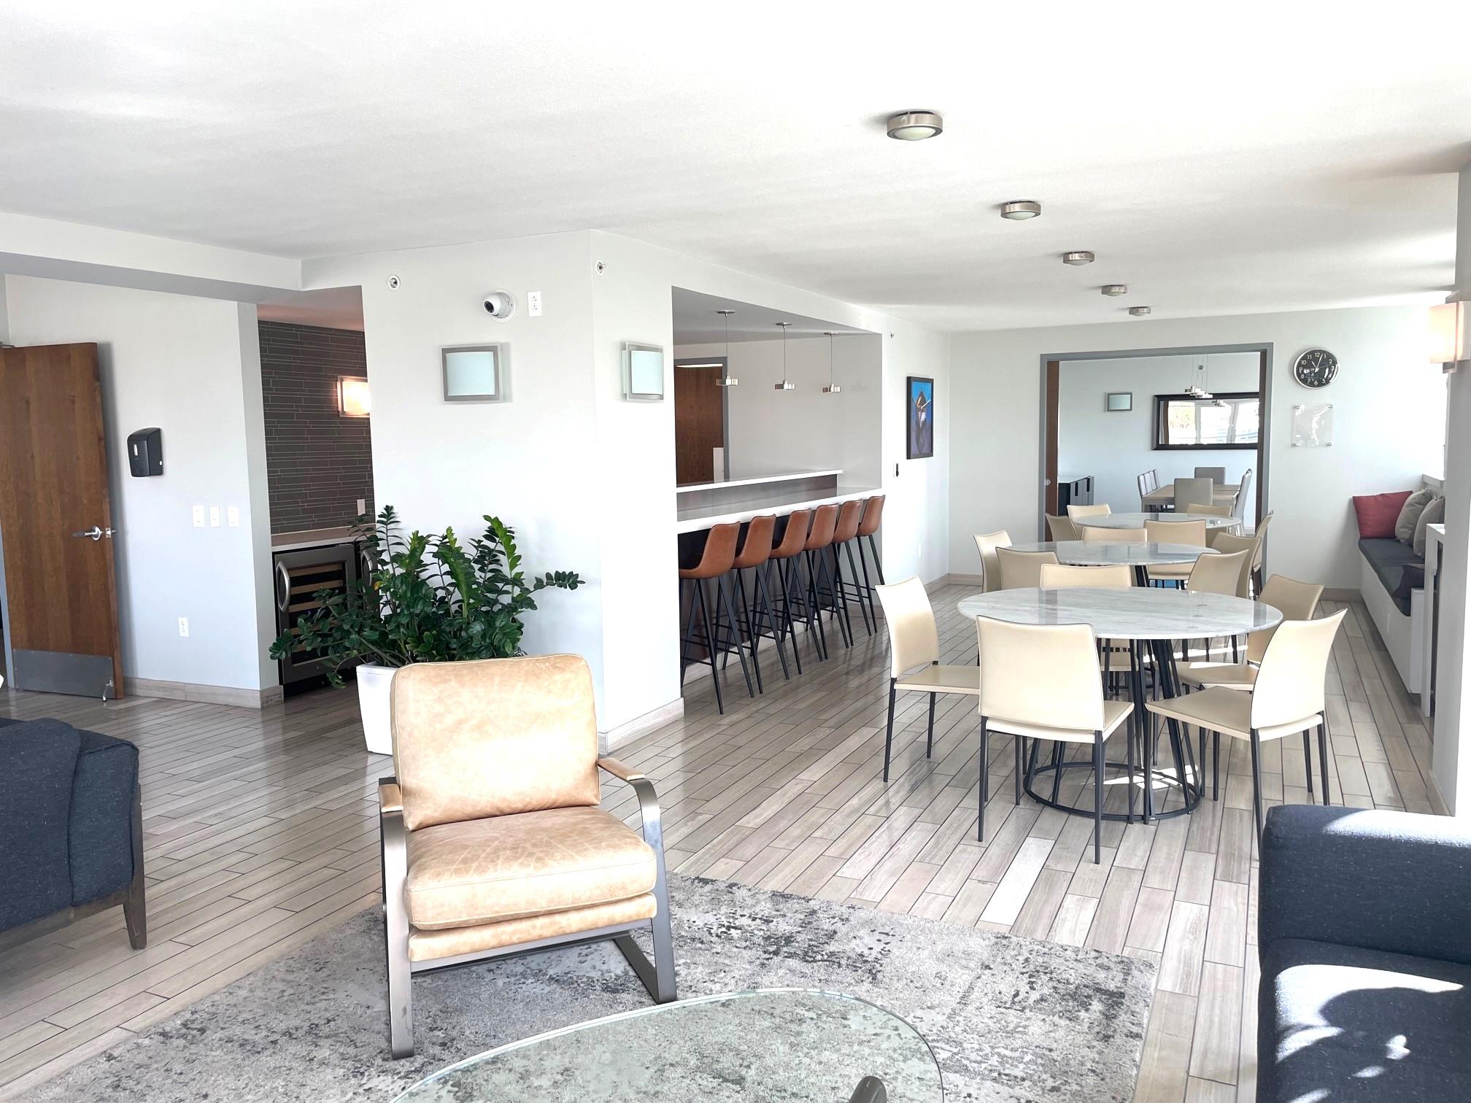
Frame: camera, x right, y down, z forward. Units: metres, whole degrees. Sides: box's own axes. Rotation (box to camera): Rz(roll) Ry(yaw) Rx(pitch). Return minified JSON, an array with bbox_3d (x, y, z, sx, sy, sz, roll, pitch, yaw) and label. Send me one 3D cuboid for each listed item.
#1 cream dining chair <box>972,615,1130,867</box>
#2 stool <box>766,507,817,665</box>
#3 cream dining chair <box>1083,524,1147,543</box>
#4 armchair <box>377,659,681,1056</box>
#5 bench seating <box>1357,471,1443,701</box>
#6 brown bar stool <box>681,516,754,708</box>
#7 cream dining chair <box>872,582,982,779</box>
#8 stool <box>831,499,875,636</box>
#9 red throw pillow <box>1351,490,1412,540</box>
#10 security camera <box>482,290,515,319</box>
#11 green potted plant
[{"bbox_3d":[1.187,0.633,4.081,0.450,0.845,0.520,3,7,33],"label":"cream dining chair"},{"bbox_3d":[0.258,0.232,7.121,0.520,1.000,0.450,2,7,26],"label":"stool"},{"bbox_3d":[2.304,0.287,6.897,0.445,0.835,0.540,3,7,32],"label":"cream dining chair"},{"bbox_3d":[-0.628,0.765,3.088,0.710,0.800,0.780,-3,7,-20],"label":"armchair"},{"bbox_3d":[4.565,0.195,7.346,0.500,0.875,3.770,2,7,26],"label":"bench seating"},{"bbox_3d":[-0.211,0.349,6.201,0.520,1.000,0.450,2,7,26],"label":"brown bar stool"},{"bbox_3d":[0.937,0.564,4.754,0.520,0.845,0.450,3,8,35],"label":"cream dining chair"},{"bbox_3d":[0.673,0.131,7.979,0.520,1.000,0.450,2,7,26],"label":"stool"},{"bbox_3d":[5.195,-0.289,8.869,0.430,0.410,0.140,2,-5,26],"label":"red throw pillow"},{"bbox_3d":[-1.116,-1.159,5.160,0.130,0.130,0.110,2,7,26],"label":"security camera"},{"bbox_3d":[-1.482,0.392,5.190,1.650,1.180,0.720,2,7,26],"label":"green potted plant"}]

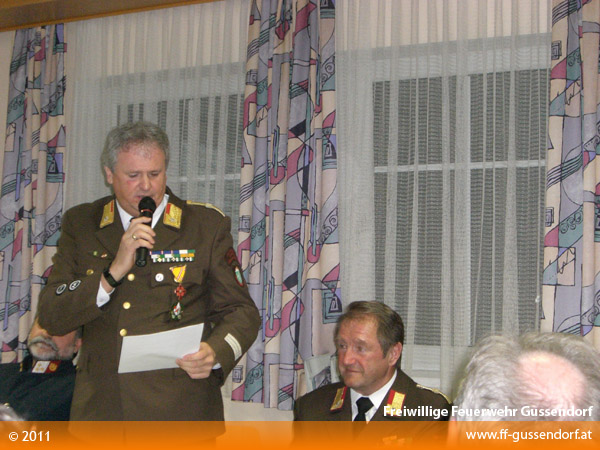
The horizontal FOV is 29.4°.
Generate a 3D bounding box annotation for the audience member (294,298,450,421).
[{"bbox_3d":[0.140,0.840,3.030,0.560,1.280,0.760,-1,-1,22],"label":"audience member"}]

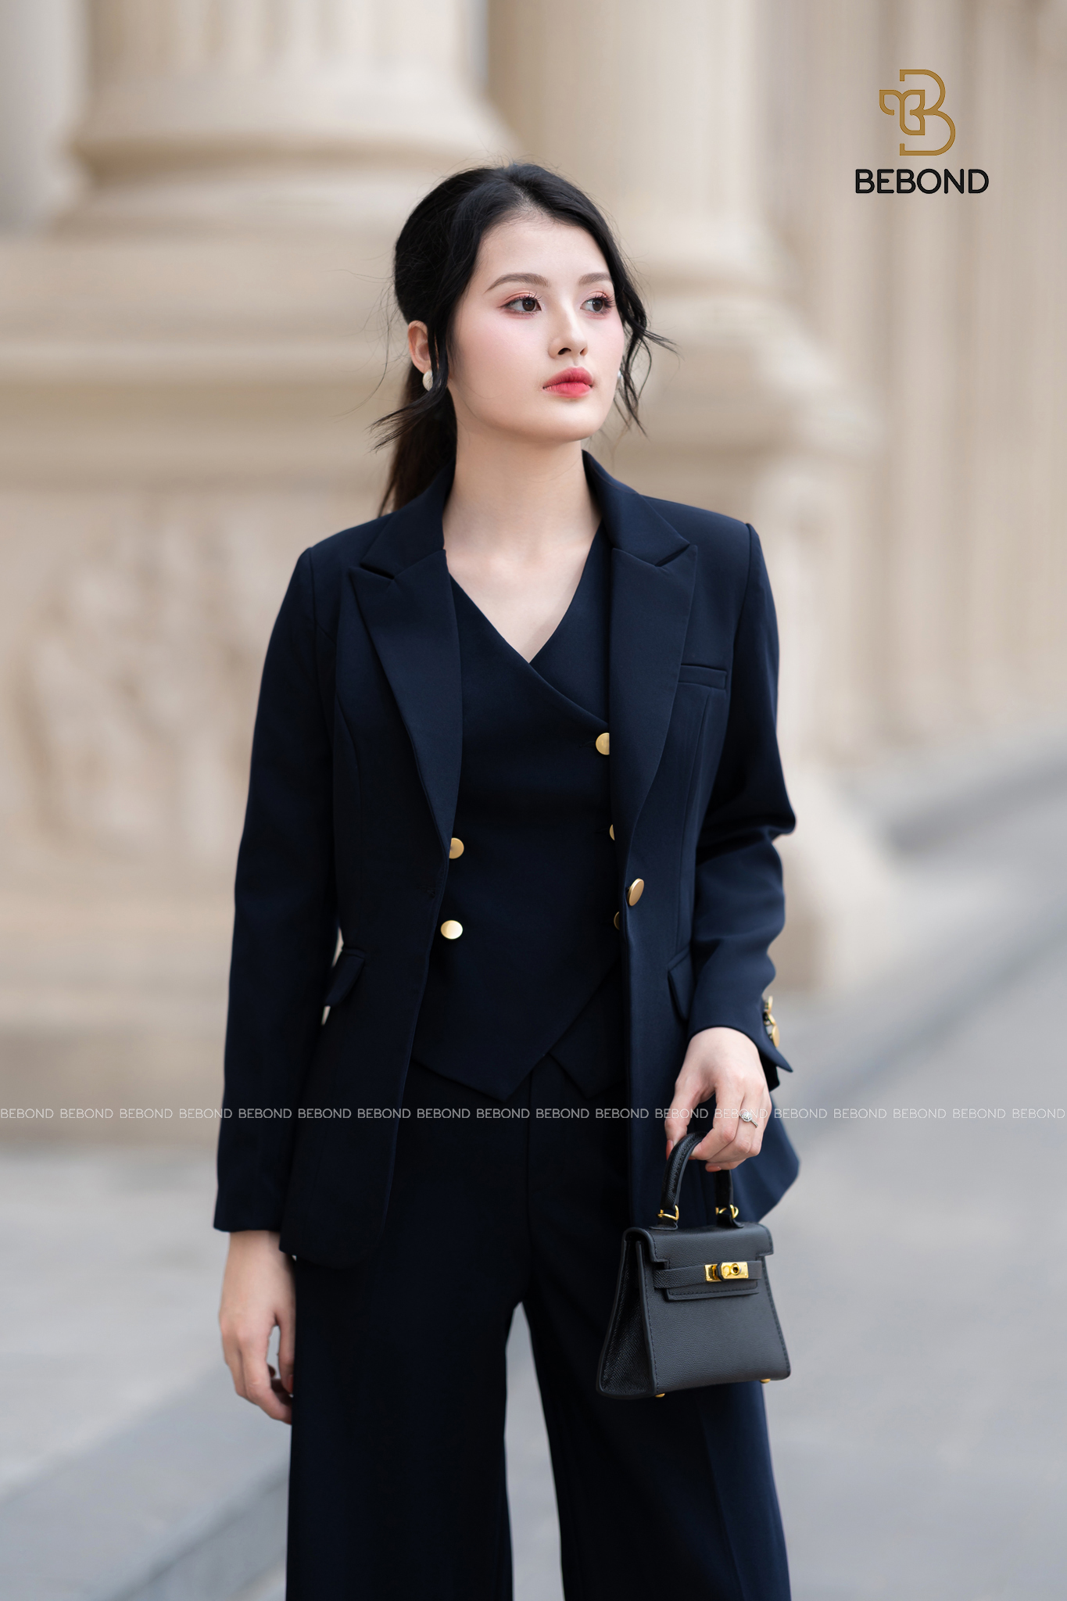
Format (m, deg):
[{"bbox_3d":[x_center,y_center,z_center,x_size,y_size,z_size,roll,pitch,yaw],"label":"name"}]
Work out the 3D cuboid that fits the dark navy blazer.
[{"bbox_3d":[-0.022,0.050,3.140,0.475,0.660,0.280,0,3,-4],"label":"dark navy blazer"}]

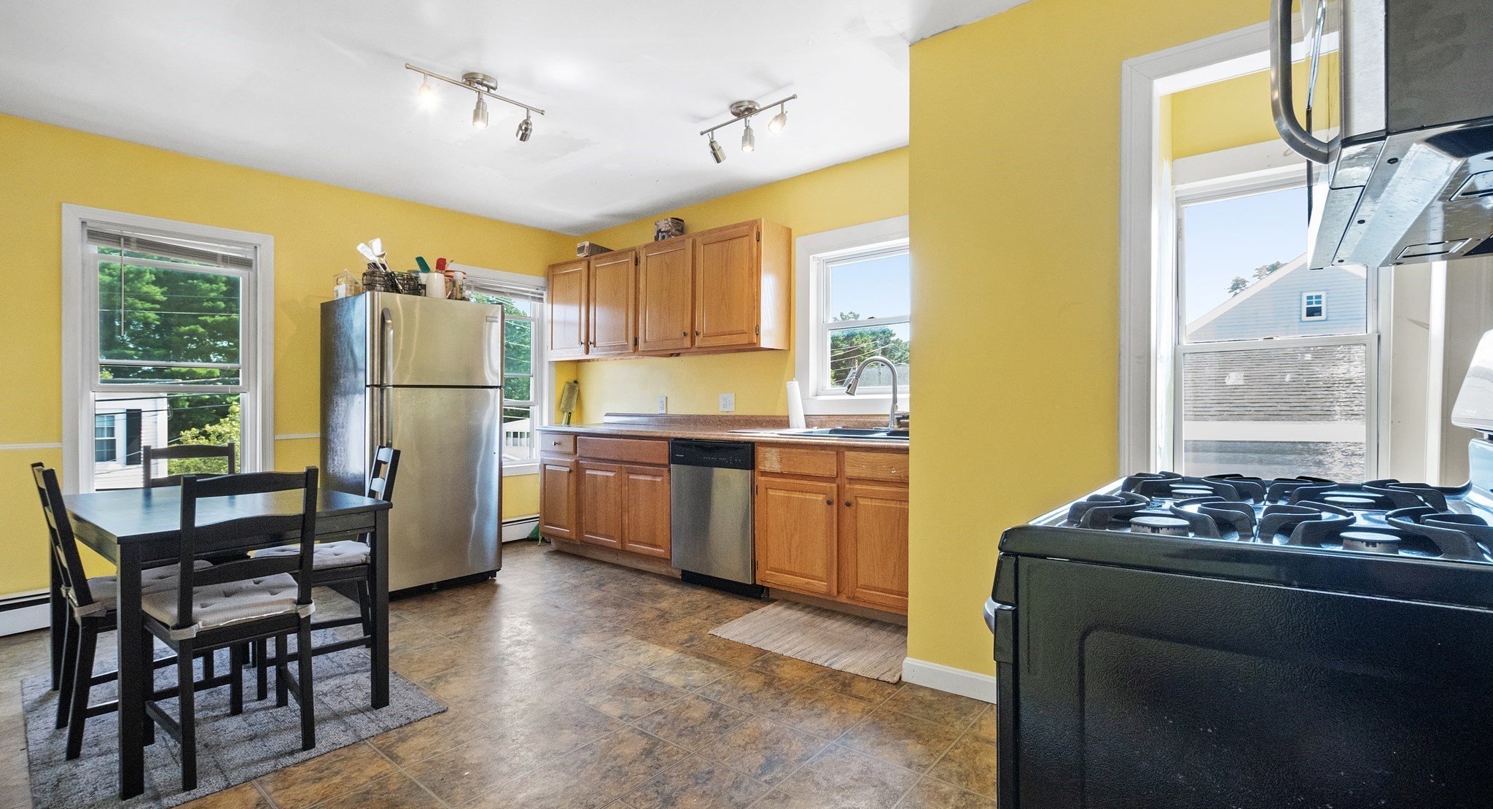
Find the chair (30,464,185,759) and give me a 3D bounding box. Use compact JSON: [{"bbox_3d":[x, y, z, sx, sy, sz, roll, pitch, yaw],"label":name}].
[{"bbox_3d":[-2.075,0.640,2.135,0.420,0.900,0.480,0,0,38],"label":"chair"}]

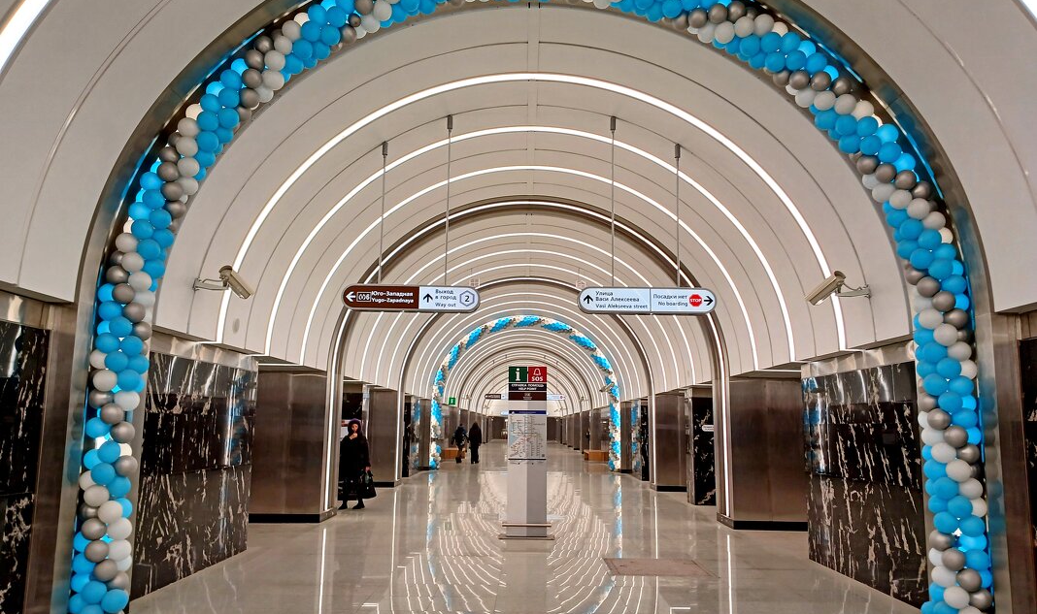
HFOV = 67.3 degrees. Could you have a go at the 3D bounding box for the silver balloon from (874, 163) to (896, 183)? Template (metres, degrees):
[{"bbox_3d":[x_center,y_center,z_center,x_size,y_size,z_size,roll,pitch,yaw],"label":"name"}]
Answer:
[{"bbox_3d":[3.025,-1.099,6.412,0.170,0.170,0.170,0,-9,0],"label":"silver balloon"}]

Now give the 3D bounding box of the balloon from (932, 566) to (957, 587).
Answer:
[{"bbox_3d":[3.298,2.087,6.025,0.168,0.168,0.177,1,-9,0],"label":"balloon"}]

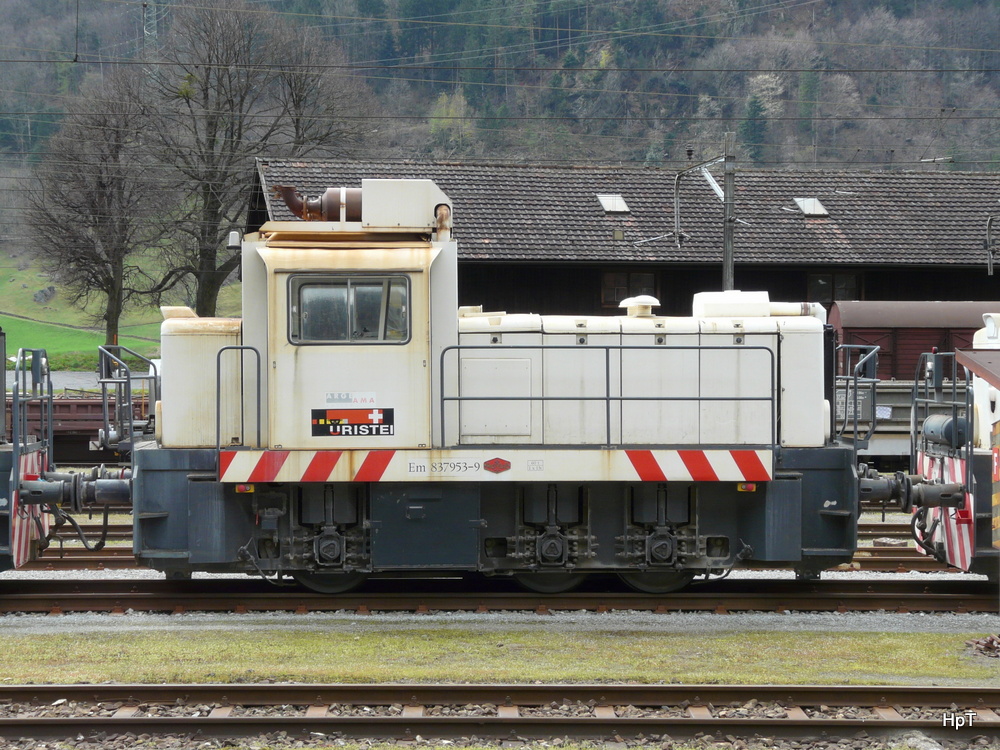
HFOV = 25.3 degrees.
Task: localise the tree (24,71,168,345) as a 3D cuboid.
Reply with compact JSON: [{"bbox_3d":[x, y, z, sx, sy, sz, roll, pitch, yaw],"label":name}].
[{"bbox_3d":[-14.150,-5.770,78.000,5.050,9.800,5.050,0,0,-3],"label":"tree"}]

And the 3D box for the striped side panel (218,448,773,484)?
[{"bbox_3d":[-0.024,0.884,21.640,5.360,0.315,0.080,0,0,-3],"label":"striped side panel"}]

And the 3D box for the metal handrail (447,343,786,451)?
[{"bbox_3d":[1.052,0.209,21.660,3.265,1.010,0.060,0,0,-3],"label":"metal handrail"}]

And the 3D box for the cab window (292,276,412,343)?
[{"bbox_3d":[-1.465,-0.633,21.600,1.190,0.670,0.060,0,0,-3],"label":"cab window"}]

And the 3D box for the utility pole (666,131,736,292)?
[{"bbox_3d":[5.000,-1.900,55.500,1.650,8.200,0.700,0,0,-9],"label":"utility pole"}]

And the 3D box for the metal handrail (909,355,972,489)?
[{"bbox_3d":[4.627,0.450,23.260,0.200,1.380,2.300,0,0,-3],"label":"metal handrail"}]

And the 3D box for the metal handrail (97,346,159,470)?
[{"bbox_3d":[-3.811,0.320,22.750,0.420,1.220,2.300,0,0,-3],"label":"metal handrail"}]

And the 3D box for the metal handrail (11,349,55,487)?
[{"bbox_3d":[-4.754,0.420,22.700,0.200,1.360,2.300,0,0,-3],"label":"metal handrail"}]

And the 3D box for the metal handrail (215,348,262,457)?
[{"bbox_3d":[-2.517,0.235,21.460,0.440,1.050,0.060,0,0,-3],"label":"metal handrail"}]

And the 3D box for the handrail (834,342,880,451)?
[{"bbox_3d":[3.614,0.270,23.200,0.360,1.120,2.300,0,0,-3],"label":"handrail"}]

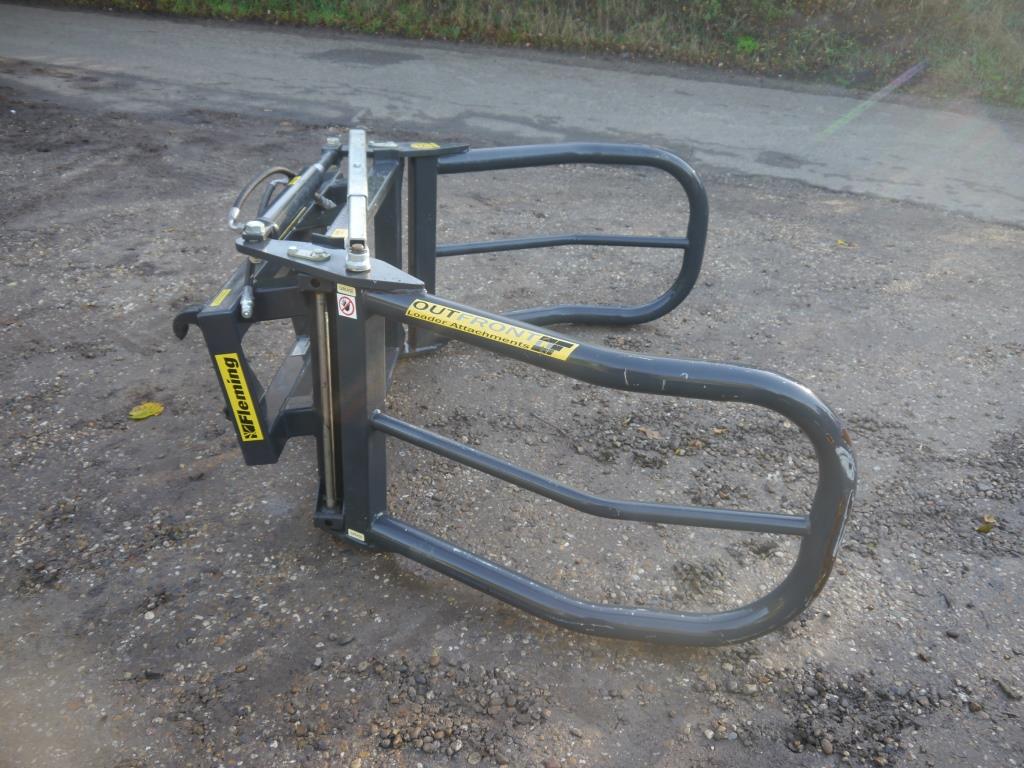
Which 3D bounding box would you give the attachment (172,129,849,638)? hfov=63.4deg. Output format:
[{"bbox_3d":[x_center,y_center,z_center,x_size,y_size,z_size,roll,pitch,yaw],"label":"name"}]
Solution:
[{"bbox_3d":[-0.028,-0.220,2.607,1.601,0.863,1.911,4,30,0],"label":"attachment"}]

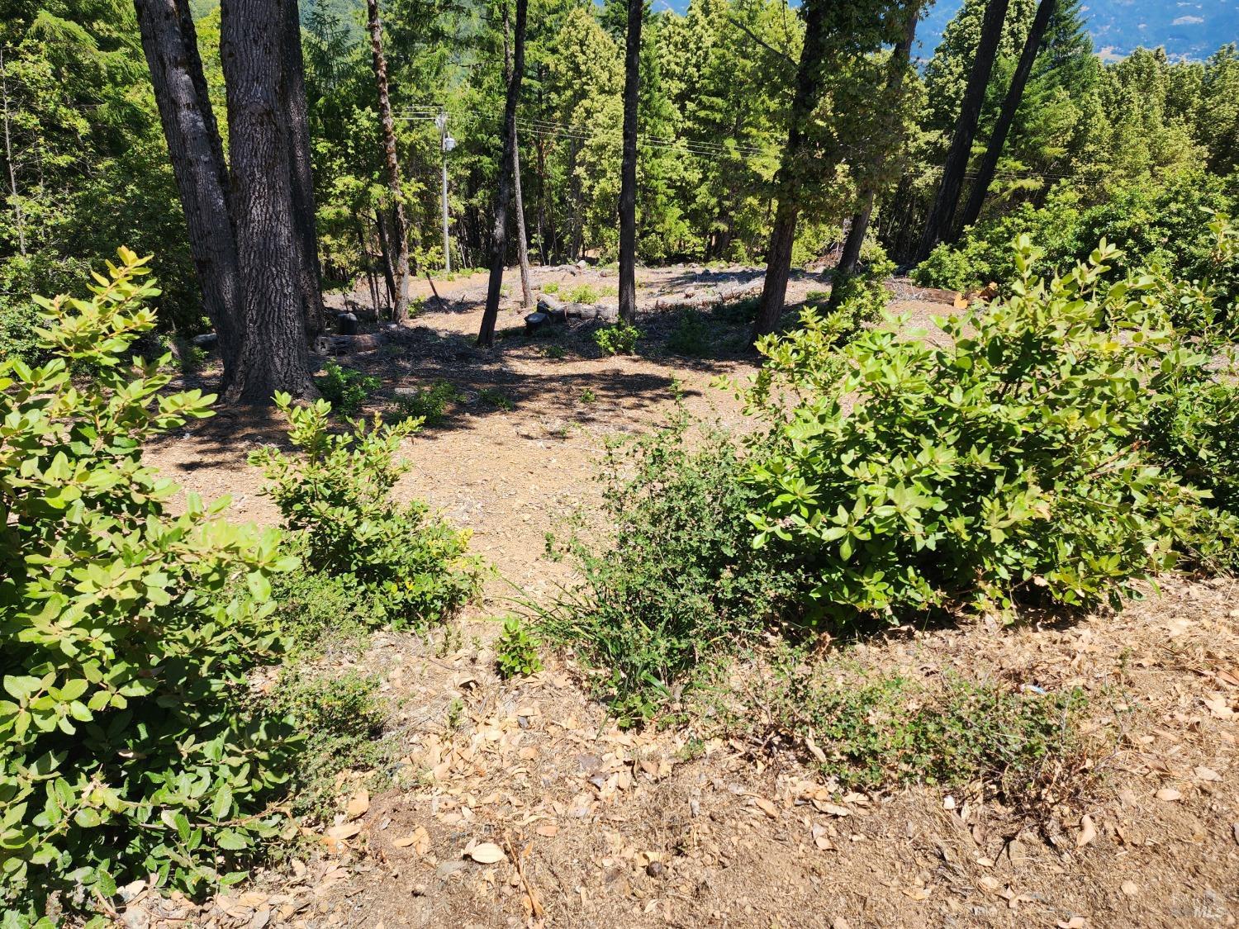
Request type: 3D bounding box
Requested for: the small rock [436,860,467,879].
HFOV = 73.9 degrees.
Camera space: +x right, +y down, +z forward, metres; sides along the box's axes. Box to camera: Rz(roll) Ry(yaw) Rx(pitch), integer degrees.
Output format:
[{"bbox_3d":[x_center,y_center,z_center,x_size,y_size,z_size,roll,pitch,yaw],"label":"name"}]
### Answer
[{"bbox_3d":[-0.381,0.920,1.870,0.068,0.022,0.048,3,25,0],"label":"small rock"}]

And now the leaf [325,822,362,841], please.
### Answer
[{"bbox_3d":[-0.698,0.926,2.080,0.088,0.018,0.040,-10,24,-28],"label":"leaf"}]

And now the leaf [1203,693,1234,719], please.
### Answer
[{"bbox_3d":[1.905,0.769,2.620,0.070,0.020,0.085,19,27,38],"label":"leaf"}]

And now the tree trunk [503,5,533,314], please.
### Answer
[{"bbox_3d":[-2.042,-6.086,16.234,0.240,6.005,0.240,-1,25,2],"label":"tree trunk"}]

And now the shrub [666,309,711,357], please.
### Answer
[{"bbox_3d":[1.001,-1.941,12.200,0.660,0.550,0.550,1,21,0],"label":"shrub"}]

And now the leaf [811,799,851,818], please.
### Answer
[{"bbox_3d":[0.520,0.843,2.020,0.095,0.018,0.035,12,26,18],"label":"leaf"}]

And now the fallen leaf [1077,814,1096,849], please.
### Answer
[{"bbox_3d":[1.179,0.926,2.080,0.045,0.022,0.085,16,26,34],"label":"fallen leaf"}]

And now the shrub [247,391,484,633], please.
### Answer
[{"bbox_3d":[-1.040,0.152,3.450,0.850,0.830,0.700,-6,22,-17],"label":"shrub"}]

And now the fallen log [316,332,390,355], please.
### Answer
[{"bbox_3d":[-3.320,-1.594,10.584,0.240,0.240,1.200,18,22,30],"label":"fallen log"}]

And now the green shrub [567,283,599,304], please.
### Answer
[{"bbox_3d":[-1.022,-4.777,23.000,0.880,0.500,0.750,1,21,0],"label":"green shrub"}]

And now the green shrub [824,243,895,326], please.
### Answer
[{"bbox_3d":[3.931,-2.924,13.500,1.043,1.272,0.939,3,25,0],"label":"green shrub"}]

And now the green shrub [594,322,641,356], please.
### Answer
[{"bbox_3d":[-0.024,-1.576,10.300,0.590,0.367,0.531,3,25,0],"label":"green shrub"}]

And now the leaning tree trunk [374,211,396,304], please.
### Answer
[{"bbox_3d":[-4.705,-4.138,16.582,0.220,1.931,0.220,-8,27,-14],"label":"leaning tree trunk"}]

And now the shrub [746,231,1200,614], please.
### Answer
[{"bbox_3d":[1.226,-0.151,3.050,1.437,1.284,1.221,9,26,14],"label":"shrub"}]

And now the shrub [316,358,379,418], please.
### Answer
[{"bbox_3d":[-2.610,-0.738,7.900,0.580,0.420,0.500,-6,22,-18],"label":"shrub"}]

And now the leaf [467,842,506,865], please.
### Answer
[{"bbox_3d":[-0.325,0.955,2.020,0.090,0.020,0.052,1,21,0],"label":"leaf"}]

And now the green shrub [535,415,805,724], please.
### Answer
[{"bbox_3d":[0.138,0.311,2.450,0.765,0.891,0.650,3,25,0],"label":"green shrub"}]

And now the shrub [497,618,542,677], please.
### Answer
[{"bbox_3d":[-0.295,0.541,2.430,0.133,0.179,0.127,3,25,0],"label":"shrub"}]

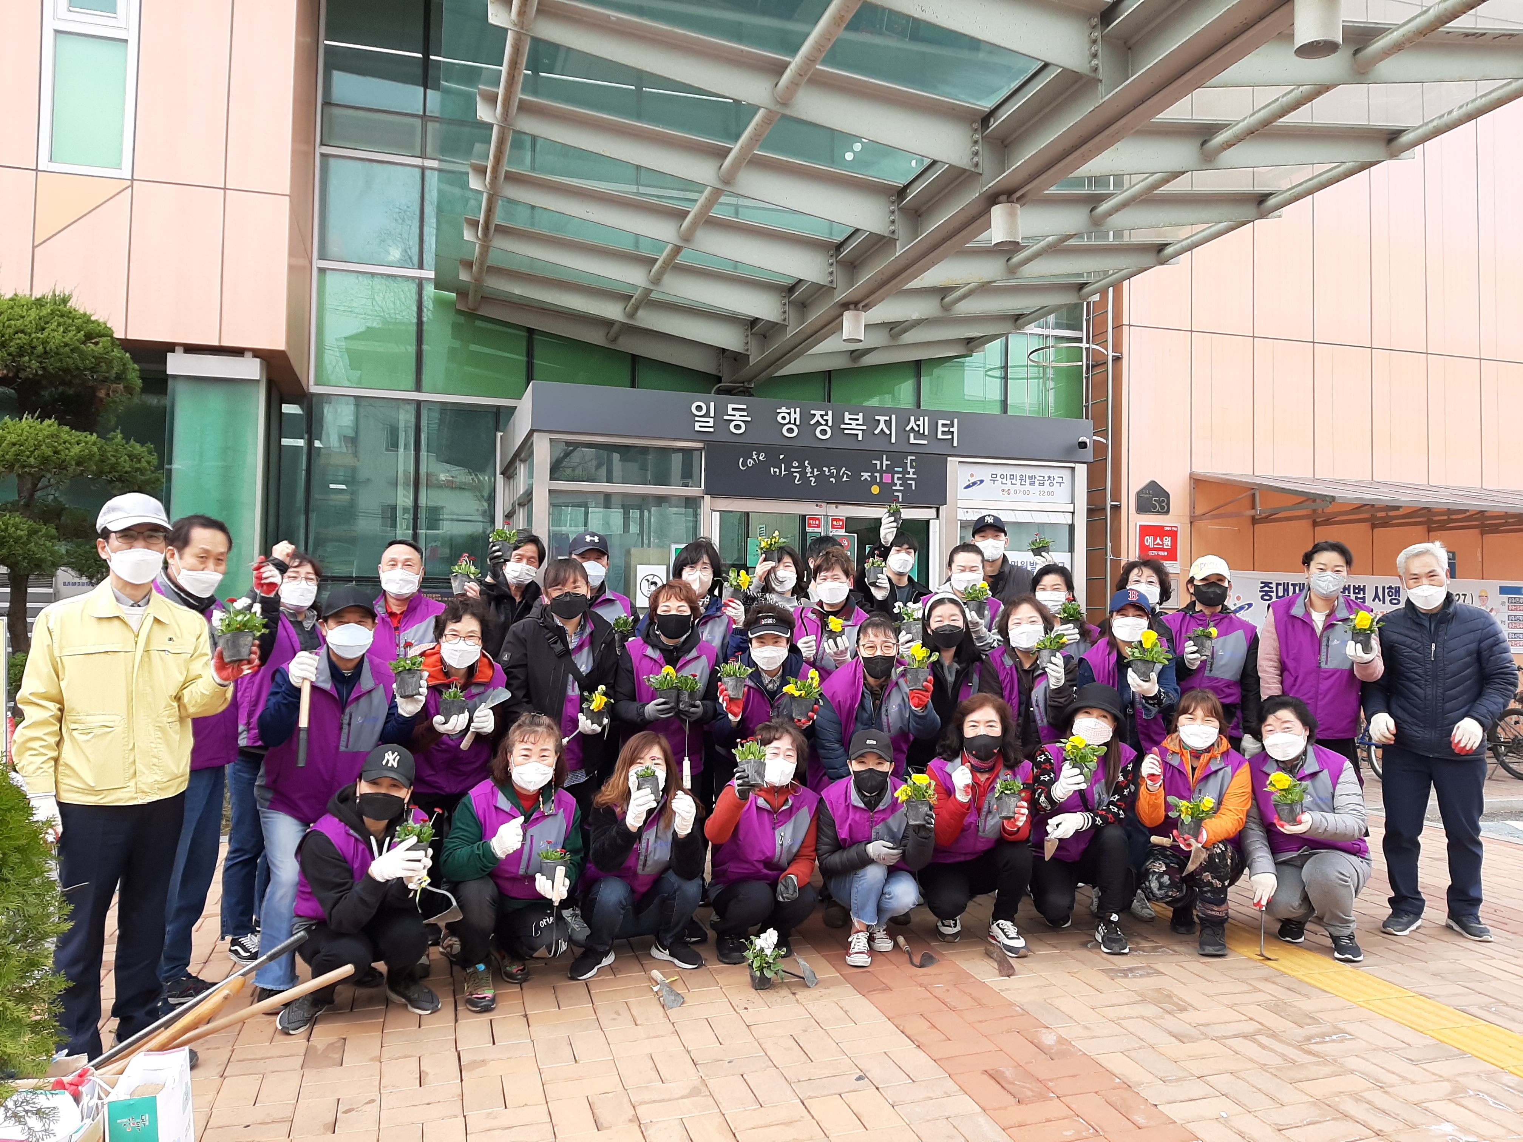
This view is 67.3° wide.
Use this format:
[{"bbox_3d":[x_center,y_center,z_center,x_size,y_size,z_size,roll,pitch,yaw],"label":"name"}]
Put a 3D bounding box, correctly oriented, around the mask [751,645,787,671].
[{"bbox_3d":[0.030,0.370,4.880,0.152,0.115,0.085,1,-2,0],"label":"mask"}]

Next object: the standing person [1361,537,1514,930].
[{"bbox_3d":[2.840,0.690,4.790,0.570,1.640,0.360,-1,-2,29],"label":"standing person"}]

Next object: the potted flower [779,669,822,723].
[{"bbox_3d":[0.157,0.487,4.500,0.165,0.200,0.145,1,-2,2],"label":"potted flower"}]

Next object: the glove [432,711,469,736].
[{"bbox_3d":[-1.156,0.566,4.250,0.125,0.095,0.110,2,-2,-37],"label":"glove"}]

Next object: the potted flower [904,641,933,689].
[{"bbox_3d":[0.634,0.382,4.620,0.125,0.180,0.125,1,-2,7],"label":"potted flower"}]

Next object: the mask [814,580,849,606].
[{"bbox_3d":[0.327,0.103,5.330,0.155,0.118,0.085,1,-2,-1],"label":"mask"}]

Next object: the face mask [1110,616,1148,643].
[{"bbox_3d":[1.582,0.253,4.920,0.148,0.110,0.085,0,-2,19],"label":"face mask"}]

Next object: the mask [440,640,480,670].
[{"bbox_3d":[-1.163,0.324,4.420,0.148,0.118,0.085,1,-2,-11],"label":"mask"}]

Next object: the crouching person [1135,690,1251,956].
[{"bbox_3d":[1.827,1.025,4.858,0.460,1.070,0.620,0,-2,19],"label":"crouching person"}]

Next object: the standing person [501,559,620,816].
[{"bbox_3d":[-0.817,0.740,4.691,0.500,1.575,0.400,1,-2,-13],"label":"standing person"}]

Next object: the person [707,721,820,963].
[{"bbox_3d":[0.008,1.070,4.730,0.470,0.920,0.620,1,-2,-9],"label":"person"}]

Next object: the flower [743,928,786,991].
[{"bbox_3d":[0.011,1.435,4.240,0.155,0.215,0.145,0,-2,0],"label":"flower"}]

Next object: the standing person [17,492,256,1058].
[{"bbox_3d":[-1.911,0.603,3.475,0.600,1.690,0.520,2,-3,-26],"label":"standing person"}]

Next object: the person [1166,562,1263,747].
[{"bbox_3d":[2.100,0.720,5.350,0.460,1.590,0.340,0,-2,26],"label":"person"}]

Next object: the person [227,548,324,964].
[{"bbox_3d":[-1.949,0.717,4.651,0.460,1.600,0.420,2,-3,-28],"label":"person"}]

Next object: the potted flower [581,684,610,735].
[{"bbox_3d":[-0.637,0.531,4.420,0.120,0.190,0.120,1,-2,-10],"label":"potted flower"}]

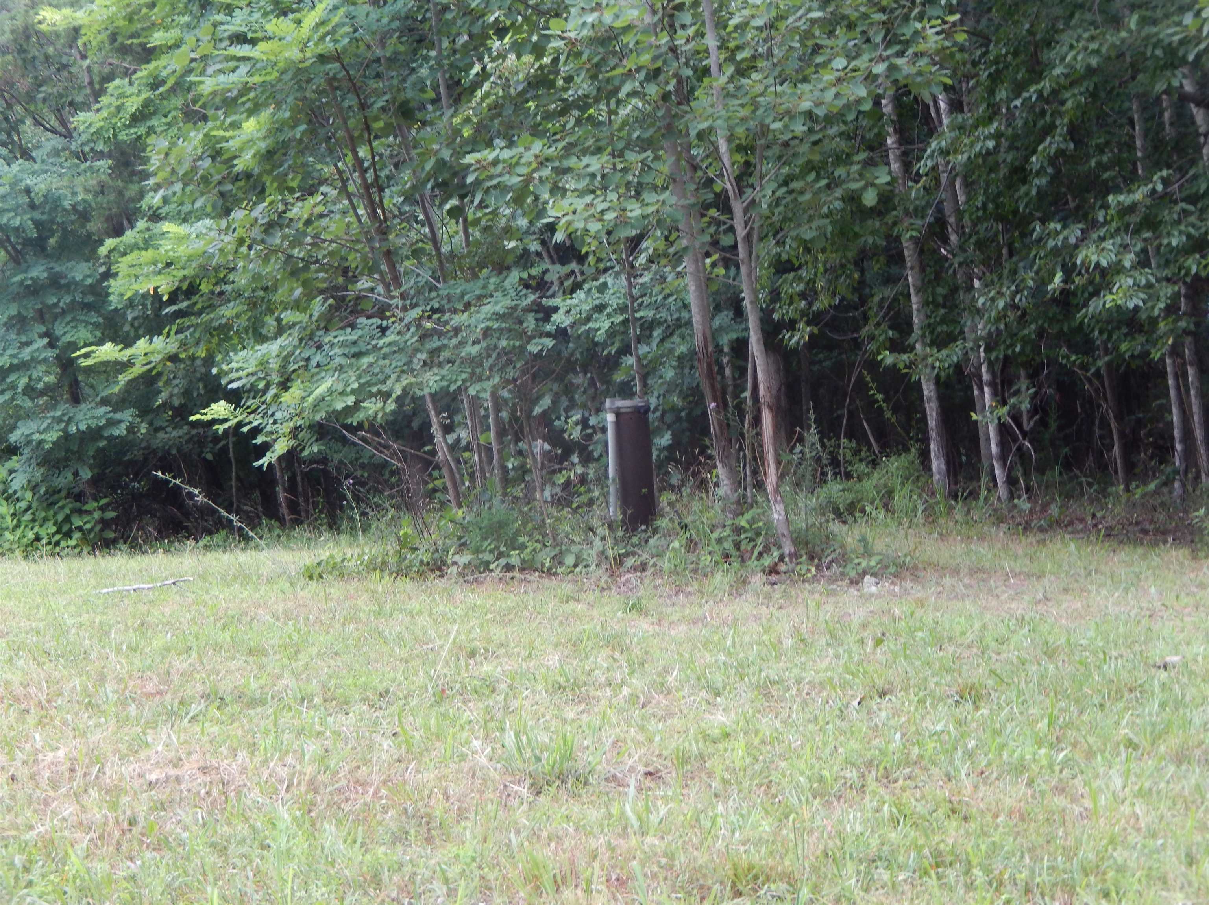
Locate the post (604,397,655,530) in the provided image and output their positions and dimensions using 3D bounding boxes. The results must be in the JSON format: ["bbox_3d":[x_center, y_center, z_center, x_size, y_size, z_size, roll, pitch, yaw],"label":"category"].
[{"bbox_3d":[0.144,0.073,12.580,0.215,0.685,0.215,-5,3,0],"label":"post"}]

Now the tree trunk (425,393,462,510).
[{"bbox_3d":[-0.870,0.001,13.780,0.077,0.669,0.077,-14,3,0],"label":"tree trunk"}]

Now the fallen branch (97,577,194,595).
[{"bbox_3d":[-2.199,0.637,12.200,0.500,0.055,0.060,-6,4,-25],"label":"fallen branch"}]

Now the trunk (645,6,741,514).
[{"bbox_3d":[0.470,-0.969,13.122,0.147,2.617,0.147,-9,3,0],"label":"trunk"}]

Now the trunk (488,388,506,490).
[{"bbox_3d":[-0.581,-0.061,13.883,0.051,0.574,0.051,-6,3,0],"label":"trunk"}]

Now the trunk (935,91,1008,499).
[{"bbox_3d":[2.160,-0.915,14.928,0.111,2.416,0.111,-9,3,0],"label":"trunk"}]

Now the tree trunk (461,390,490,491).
[{"bbox_3d":[-0.710,-0.054,13.883,0.072,0.585,0.072,-9,3,0],"label":"tree trunk"}]

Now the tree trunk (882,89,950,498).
[{"bbox_3d":[1.856,-0.941,15.127,0.113,2.447,0.113,-8,3,0],"label":"tree trunk"}]

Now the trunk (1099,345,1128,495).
[{"bbox_3d":[3.289,-0.234,16.471,0.080,0.977,0.080,-9,3,0],"label":"trunk"}]

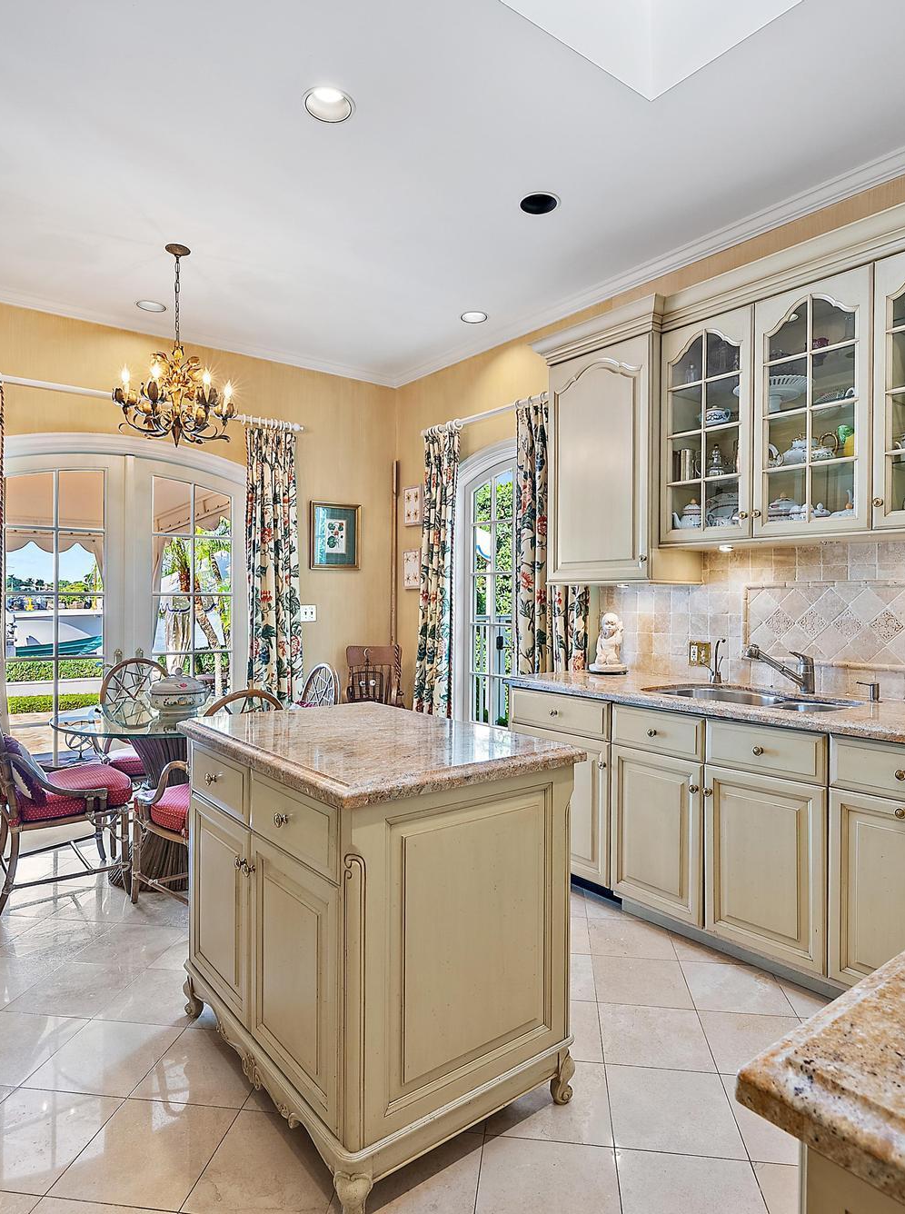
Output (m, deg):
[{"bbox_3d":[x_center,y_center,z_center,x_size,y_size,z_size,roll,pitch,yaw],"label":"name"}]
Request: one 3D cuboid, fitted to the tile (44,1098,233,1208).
[{"bbox_3d":[-0.700,1.264,1.641,0.305,0.010,0.305,0,0,8],"label":"tile"}]

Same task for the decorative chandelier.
[{"bbox_3d":[-1.324,-1.242,3.404,0.585,0.960,0.585,-1,1,-38],"label":"decorative chandelier"}]

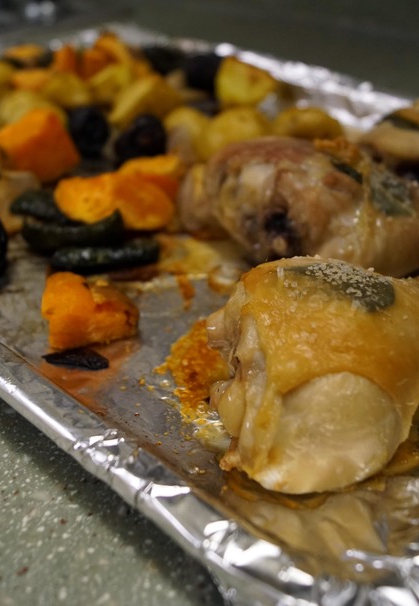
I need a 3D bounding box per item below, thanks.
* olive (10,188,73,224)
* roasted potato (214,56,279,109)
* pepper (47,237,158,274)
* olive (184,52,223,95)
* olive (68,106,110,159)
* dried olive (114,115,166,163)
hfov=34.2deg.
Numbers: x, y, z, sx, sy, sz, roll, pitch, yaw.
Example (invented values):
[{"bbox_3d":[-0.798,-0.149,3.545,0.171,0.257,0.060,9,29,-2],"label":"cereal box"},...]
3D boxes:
[{"bbox_3d":[-0.076,-0.043,0.314,0.035,0.017,0.021,8,37,9],"label":"olive"},{"bbox_3d":[0.024,-0.141,0.437,0.040,0.031,0.036,0,37,0],"label":"roasted potato"},{"bbox_3d":[-0.044,-0.020,0.288,0.046,0.015,0.015,-5,37,-7],"label":"pepper"},{"bbox_3d":[-0.003,-0.152,0.455,0.029,0.028,0.029,0,37,0],"label":"olive"},{"bbox_3d":[-0.066,-0.094,0.375,0.024,0.028,0.025,0,37,0],"label":"olive"},{"bbox_3d":[-0.037,-0.087,0.367,0.029,0.028,0.028,0,37,0],"label":"dried olive"}]

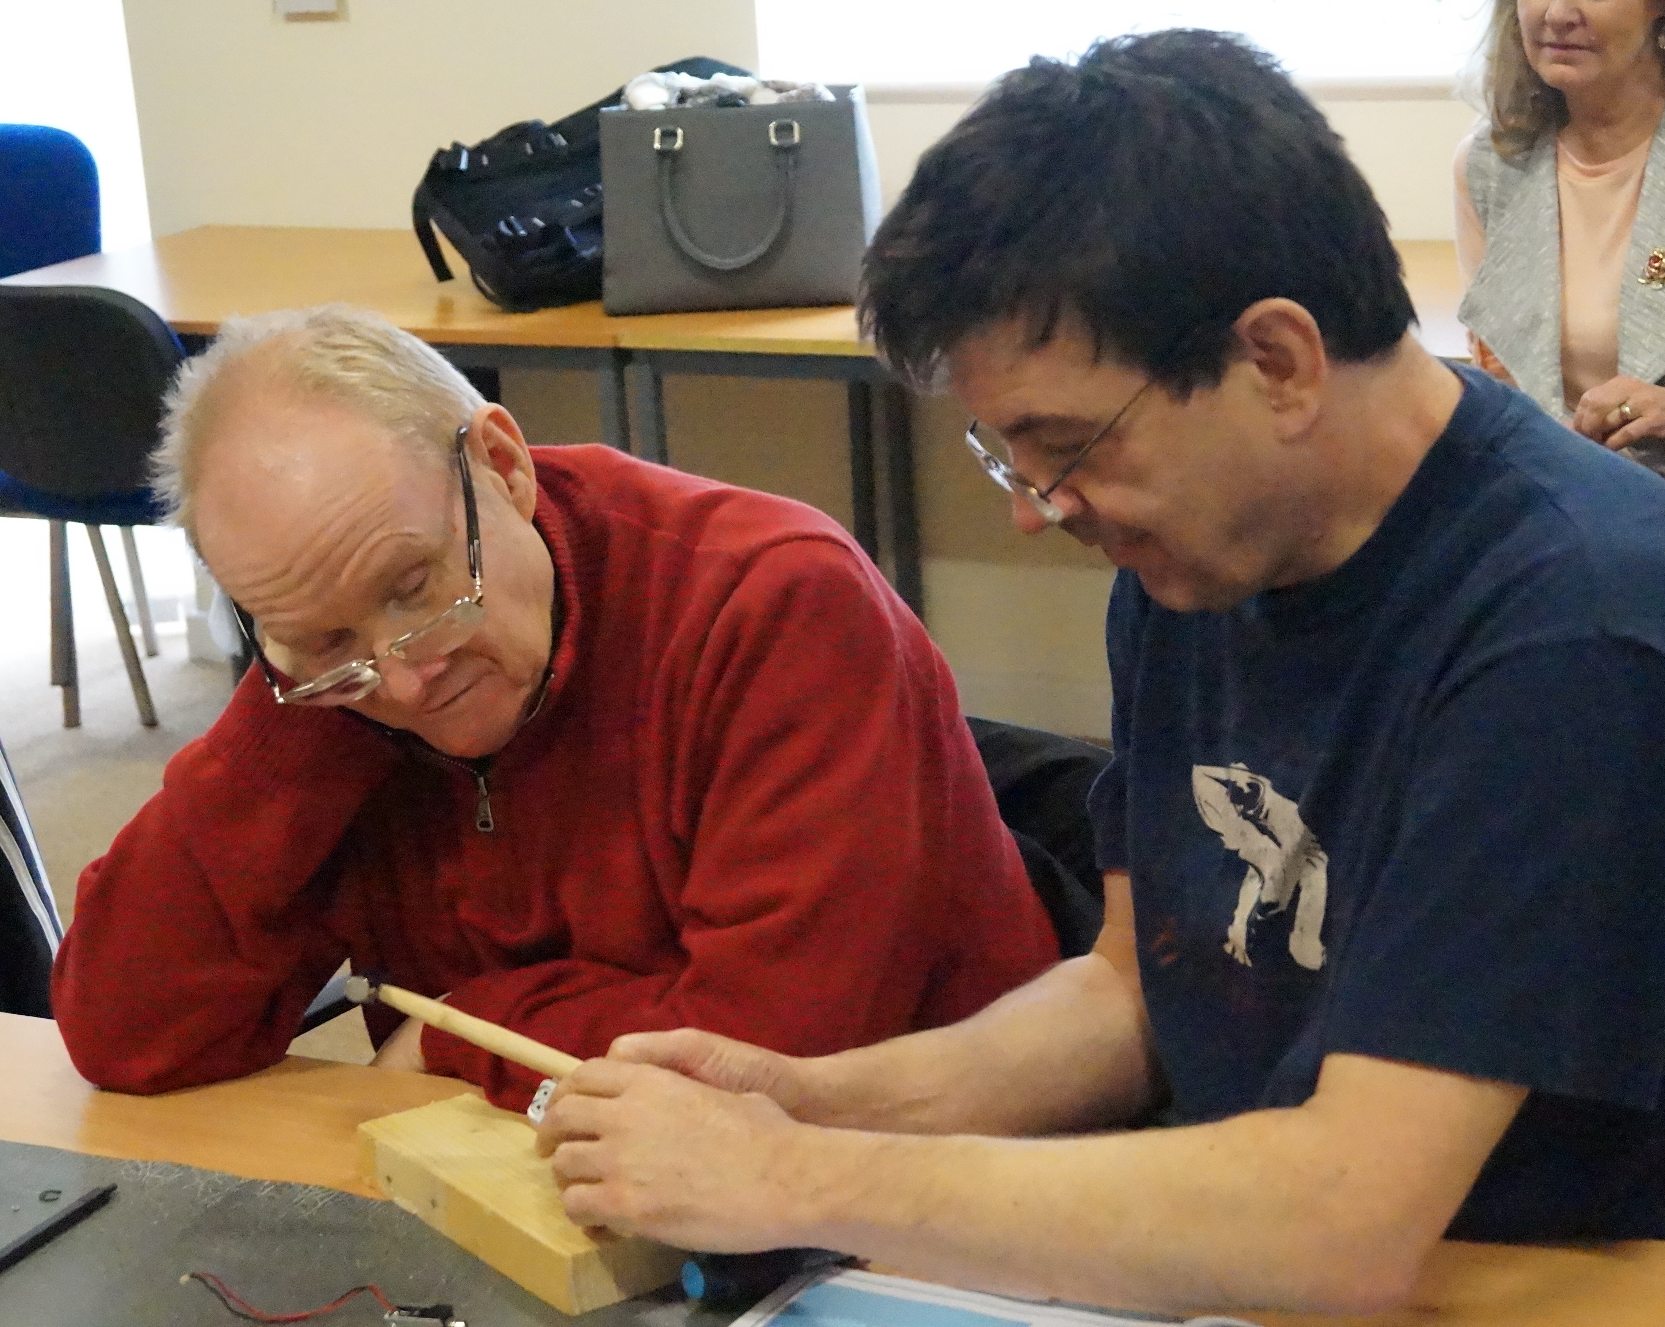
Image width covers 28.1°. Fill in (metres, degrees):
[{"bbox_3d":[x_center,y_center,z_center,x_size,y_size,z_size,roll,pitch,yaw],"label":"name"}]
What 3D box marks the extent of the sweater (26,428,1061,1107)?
[{"bbox_3d":[-0.114,0.158,1.917,0.550,0.530,0.500,4,17,27],"label":"sweater"}]

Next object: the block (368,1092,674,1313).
[{"bbox_3d":[-0.152,0.259,1.617,0.064,0.029,0.204,-14,19,-33],"label":"block"}]

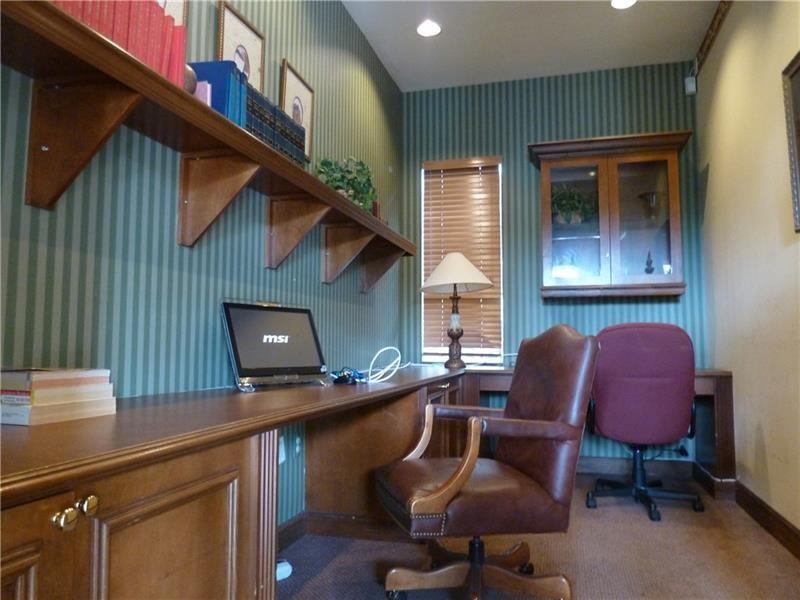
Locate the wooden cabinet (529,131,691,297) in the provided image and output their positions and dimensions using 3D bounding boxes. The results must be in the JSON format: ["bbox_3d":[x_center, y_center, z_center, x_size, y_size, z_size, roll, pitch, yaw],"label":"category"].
[{"bbox_3d":[1.479,-0.552,4.104,1.058,1.075,0.404,-1,-5,16],"label":"wooden cabinet"}]

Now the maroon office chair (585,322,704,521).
[{"bbox_3d":[1.414,0.671,3.413,0.630,1.057,0.630,-1,-5,16],"label":"maroon office chair"}]

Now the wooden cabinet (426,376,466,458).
[{"bbox_3d":[0.000,0.840,3.467,0.569,0.729,1.081,-1,-5,16],"label":"wooden cabinet"}]

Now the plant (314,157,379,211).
[{"bbox_3d":[-0.293,-0.634,3.104,0.282,0.259,0.348,-1,-5,16],"label":"plant"}]

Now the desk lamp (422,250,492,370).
[{"bbox_3d":[0.391,0.070,4.037,0.517,0.813,0.517,-1,-5,16],"label":"desk lamp"}]

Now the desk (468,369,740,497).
[{"bbox_3d":[1.295,0.856,3.947,1.617,0.768,0.602,-1,-5,16],"label":"desk"}]

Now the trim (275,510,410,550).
[{"bbox_3d":[-0.233,1.086,2.668,0.567,0.117,0.263,-1,-5,16],"label":"trim"}]

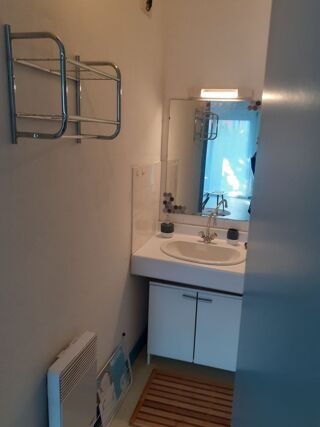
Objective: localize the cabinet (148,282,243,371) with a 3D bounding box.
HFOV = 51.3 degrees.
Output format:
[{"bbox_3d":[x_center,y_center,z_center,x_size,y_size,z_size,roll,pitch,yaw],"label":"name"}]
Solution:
[{"bbox_3d":[0.288,0.732,2.355,0.632,0.617,0.441,6,14,16],"label":"cabinet"}]

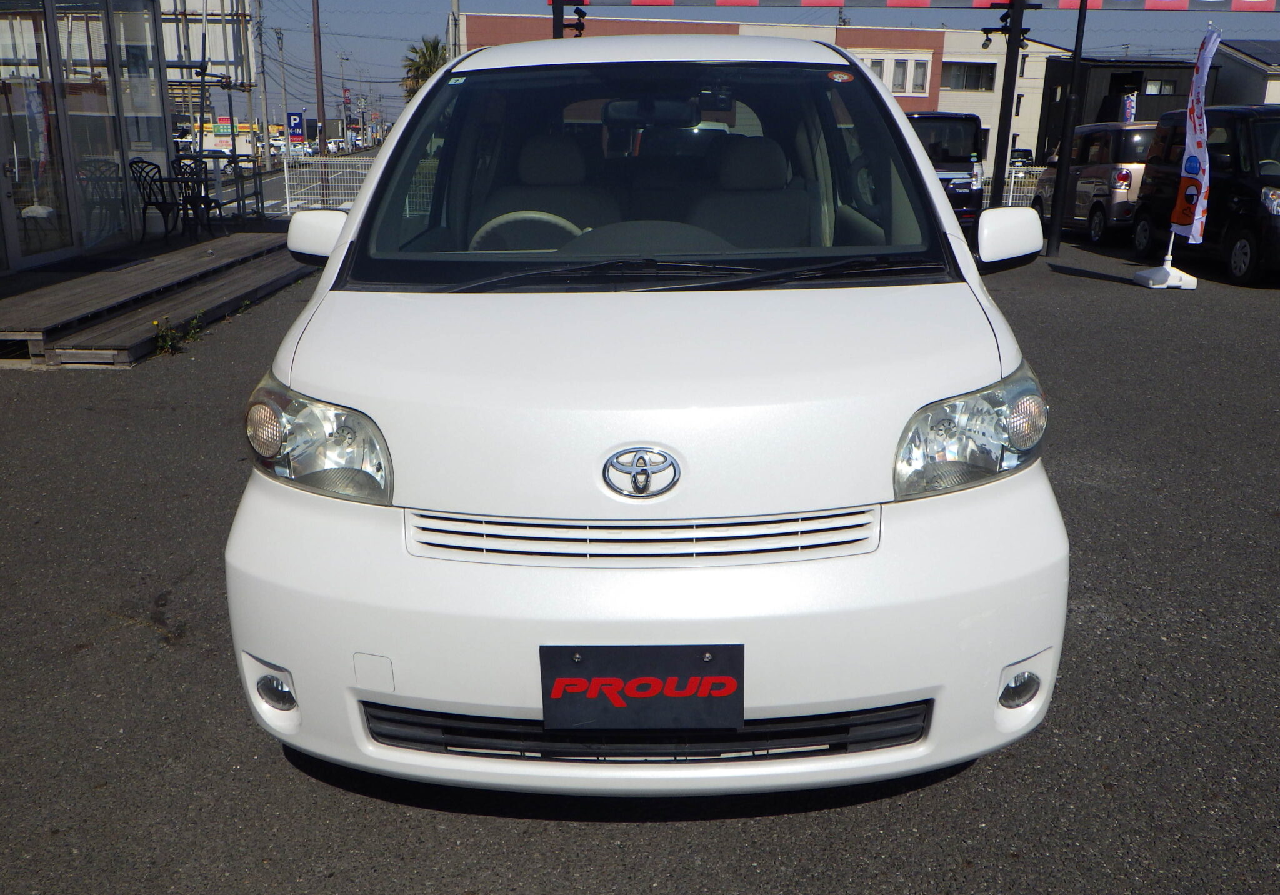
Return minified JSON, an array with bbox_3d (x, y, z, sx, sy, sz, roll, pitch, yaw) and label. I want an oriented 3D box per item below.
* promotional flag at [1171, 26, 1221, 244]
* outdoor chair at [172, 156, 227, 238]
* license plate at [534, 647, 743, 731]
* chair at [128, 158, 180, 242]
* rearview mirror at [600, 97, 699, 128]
[{"bbox_3d":[5.307,-2.976,9.892,0.420,1.950,0.250,1,16,0],"label":"promotional flag"},{"bbox_3d":[-5.126,-2.914,12.046,0.450,0.880,0.520,-12,20,-36],"label":"outdoor chair"},{"bbox_3d":[0.006,0.393,1.694,0.330,0.165,0.010,0,21,0],"label":"license plate"},{"bbox_3d":[-5.346,-2.708,11.400,0.420,0.880,0.480,5,16,14],"label":"chair"},{"bbox_3d":[0.027,-0.871,2.700,0.250,0.072,0.045,-2,13,-10],"label":"rearview mirror"}]

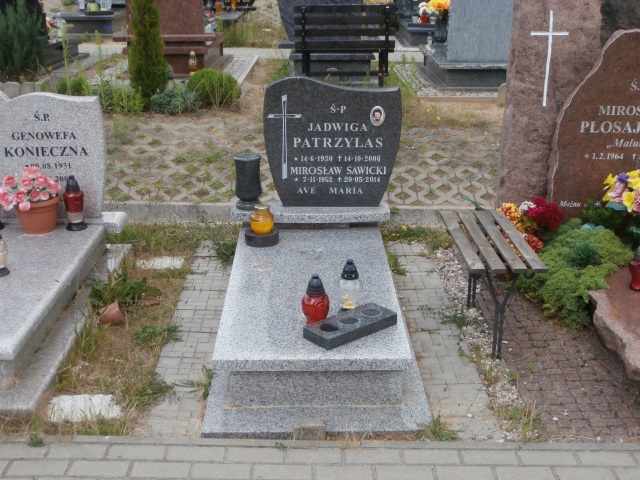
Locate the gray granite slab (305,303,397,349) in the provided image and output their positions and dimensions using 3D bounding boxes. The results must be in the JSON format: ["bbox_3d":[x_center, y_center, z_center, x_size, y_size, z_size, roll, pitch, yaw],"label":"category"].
[{"bbox_3d":[0.119,0.332,3.355,0.357,0.043,0.138,-14,24,-36],"label":"gray granite slab"}]

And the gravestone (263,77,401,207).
[{"bbox_3d":[0.057,-0.501,4.463,0.699,0.663,0.087,0,19,-1],"label":"gravestone"}]

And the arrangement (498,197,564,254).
[{"bbox_3d":[1.172,-0.082,4.854,0.326,0.316,0.286,0,19,-1],"label":"arrangement"}]

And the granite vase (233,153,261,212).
[{"bbox_3d":[-0.366,-0.299,4.470,0.138,0.265,0.138,0,19,-1],"label":"granite vase"}]

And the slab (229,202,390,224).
[{"bbox_3d":[-0.051,-0.147,4.528,0.816,0.056,0.235,0,19,-1],"label":"slab"}]

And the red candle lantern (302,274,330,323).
[{"bbox_3d":[-0.018,0.234,3.381,0.105,0.209,0.105,0,19,-1],"label":"red candle lantern"}]

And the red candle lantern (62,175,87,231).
[{"bbox_3d":[-1.297,-0.203,4.594,0.114,0.286,0.114,0,19,-1],"label":"red candle lantern"}]

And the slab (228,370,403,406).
[{"bbox_3d":[-0.016,0.530,3.284,0.648,0.168,0.102,0,19,-1],"label":"slab"}]

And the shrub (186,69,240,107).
[{"bbox_3d":[-0.874,-1.261,7.061,0.428,0.306,0.408,0,19,-1],"label":"shrub"}]

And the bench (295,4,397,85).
[{"bbox_3d":[0.236,-1.700,7.754,0.908,0.816,0.428,-2,20,-7],"label":"bench"}]

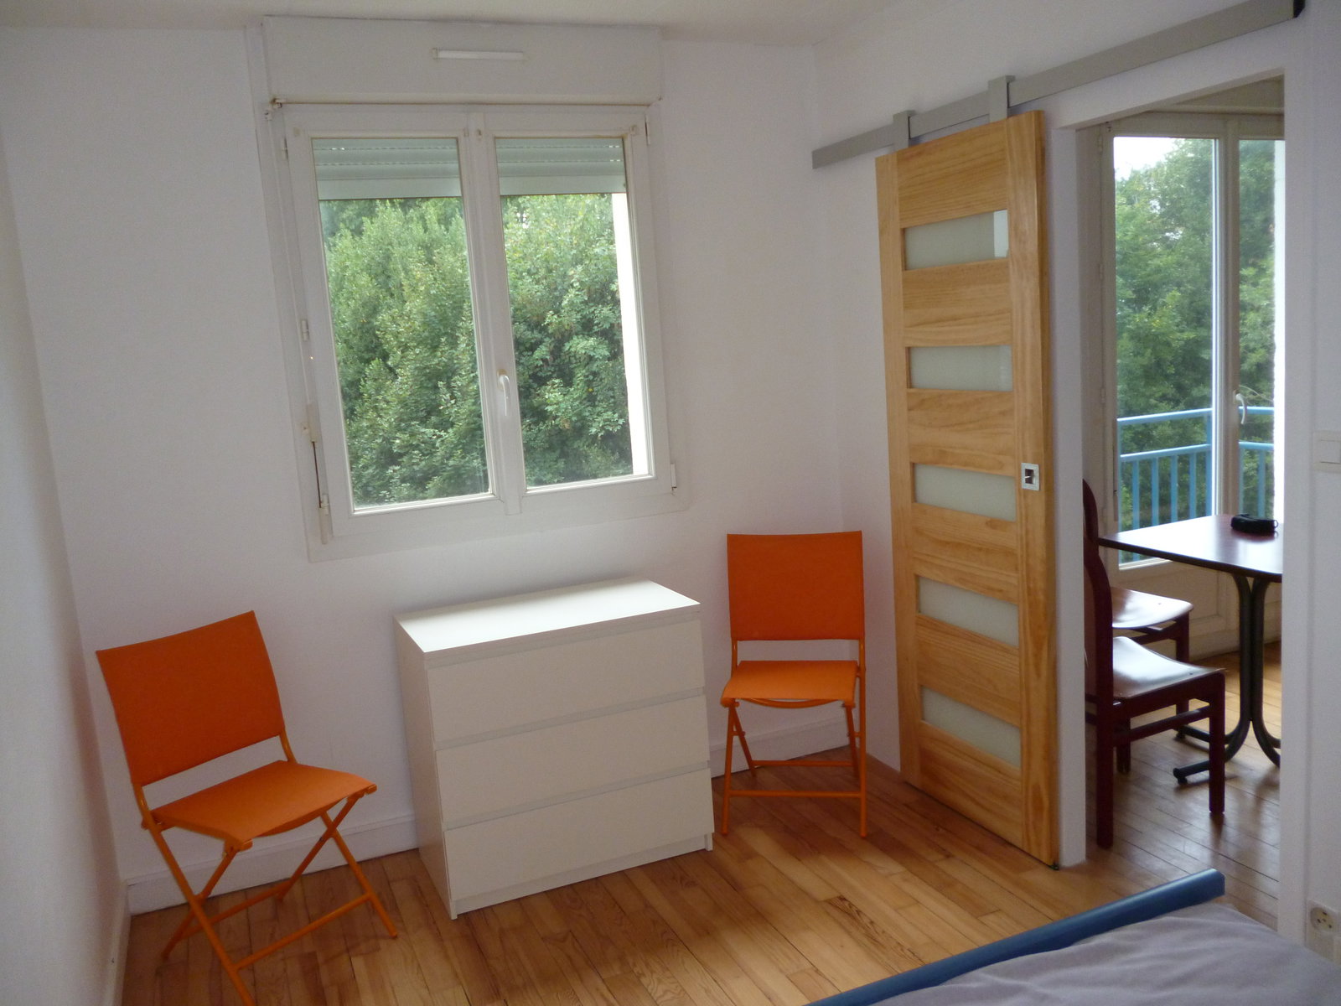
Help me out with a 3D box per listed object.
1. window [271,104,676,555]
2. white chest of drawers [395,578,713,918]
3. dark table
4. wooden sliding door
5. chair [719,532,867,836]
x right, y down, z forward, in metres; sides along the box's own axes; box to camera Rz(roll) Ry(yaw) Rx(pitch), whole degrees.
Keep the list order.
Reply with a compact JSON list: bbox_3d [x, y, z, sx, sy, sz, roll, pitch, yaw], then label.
[{"bbox_3d":[-0.566,-0.569,3.418,1.190,1.310,0.100,-8,9,-21],"label":"window"},{"bbox_3d":[-0.356,0.707,3.339,0.800,0.778,0.478,-8,9,-22],"label":"white chest of drawers"},{"bbox_3d":[1.937,0.504,3.608,0.640,0.760,0.790,-8,9,-21],"label":"dark table"},{"bbox_3d":[0.880,-0.027,3.237,0.042,2.050,0.710,-8,9,-23],"label":"wooden sliding door"},{"bbox_3d":[0.401,0.573,3.540,0.455,0.870,0.520,-2,9,13],"label":"chair"}]

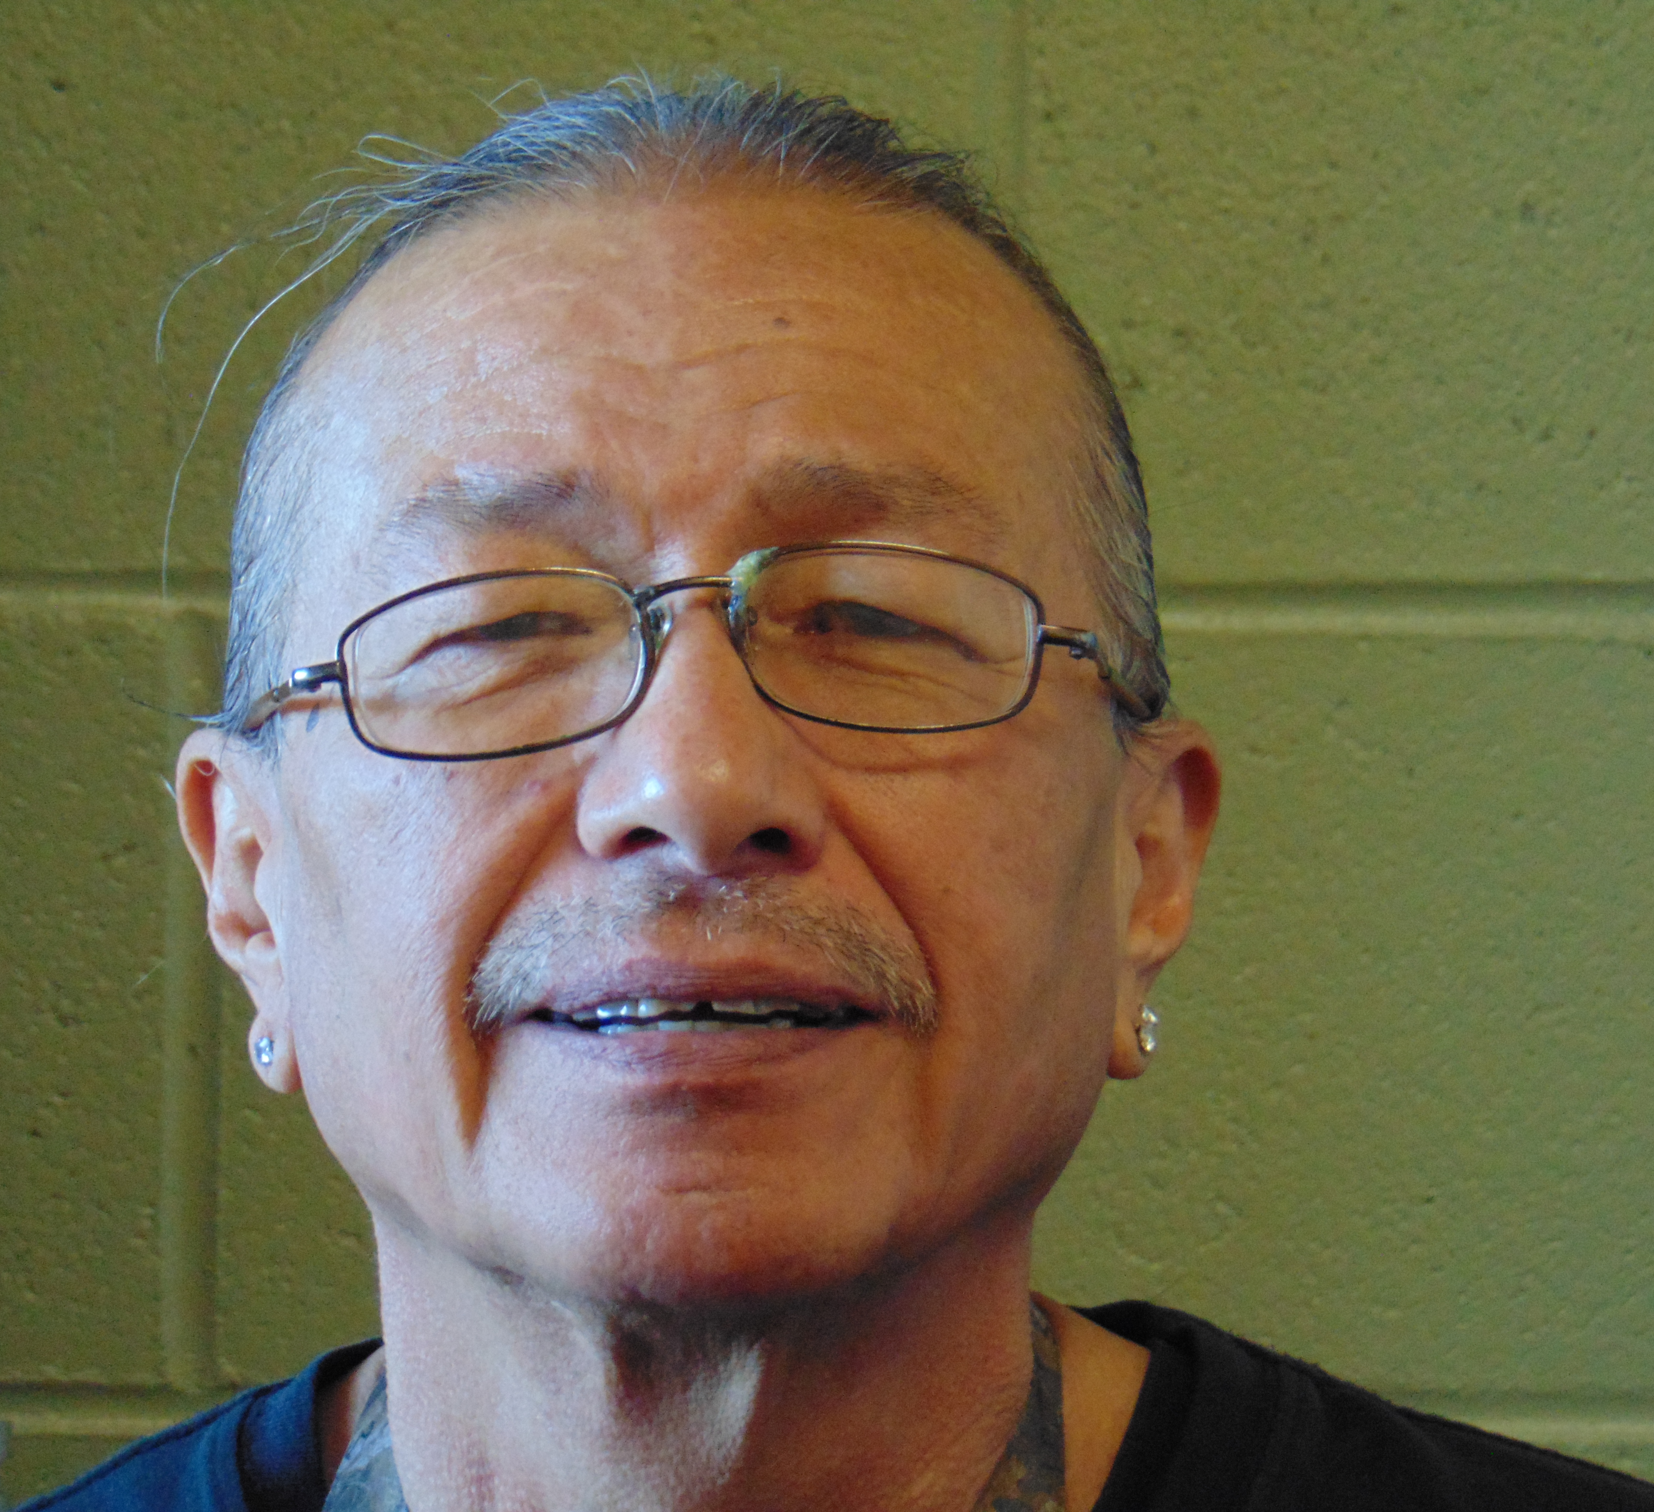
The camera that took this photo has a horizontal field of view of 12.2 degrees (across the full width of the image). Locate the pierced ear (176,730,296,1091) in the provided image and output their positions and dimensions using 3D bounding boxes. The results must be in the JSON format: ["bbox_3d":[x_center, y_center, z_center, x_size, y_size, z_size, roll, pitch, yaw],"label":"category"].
[{"bbox_3d":[-0.110,0.029,1.440,0.022,0.066,0.038,2,-14,-21],"label":"pierced ear"}]

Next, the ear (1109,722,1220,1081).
[{"bbox_3d":[0.063,0.027,1.440,0.022,0.066,0.038,-2,-14,21],"label":"ear"}]

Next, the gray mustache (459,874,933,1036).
[{"bbox_3d":[-0.022,0.035,1.355,0.083,0.028,0.026,1,-12,-1],"label":"gray mustache"}]

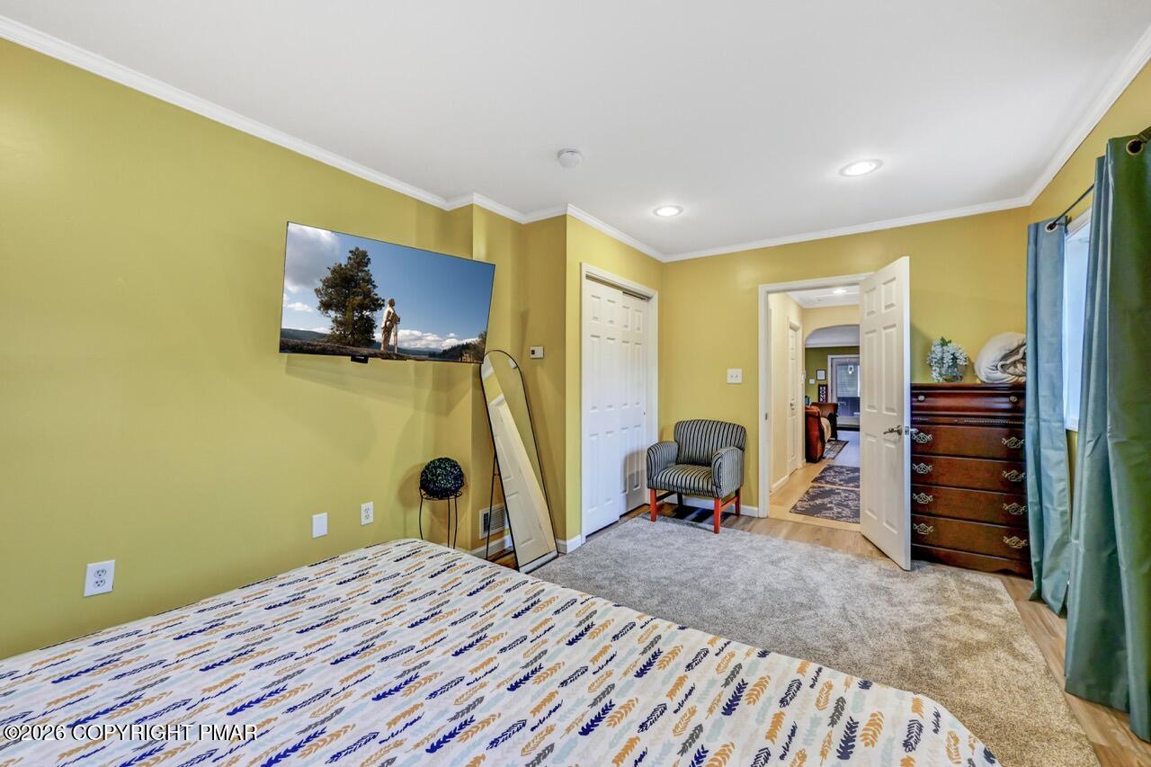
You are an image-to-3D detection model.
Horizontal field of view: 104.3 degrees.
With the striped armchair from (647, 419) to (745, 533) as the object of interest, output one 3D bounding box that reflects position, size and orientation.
[{"bbox_3d":[1.076,0.773,4.003,0.680,0.855,0.690,0,0,35],"label":"striped armchair"}]

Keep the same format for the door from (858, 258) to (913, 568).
[{"bbox_3d":[2.228,0.188,3.236,0.038,2.010,0.765,0,0,15],"label":"door"}]

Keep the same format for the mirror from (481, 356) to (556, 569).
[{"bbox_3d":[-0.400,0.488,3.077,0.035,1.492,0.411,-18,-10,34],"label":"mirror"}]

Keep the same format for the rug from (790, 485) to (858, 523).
[{"bbox_3d":[2.641,1.194,4.528,0.630,0.010,1.390,0,0,35],"label":"rug"}]

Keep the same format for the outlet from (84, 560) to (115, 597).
[{"bbox_3d":[-1.881,0.773,1.771,0.008,0.122,0.076,0,0,35],"label":"outlet"}]

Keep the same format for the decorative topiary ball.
[{"bbox_3d":[-0.865,0.612,2.900,0.280,0.275,0.280,0,0,0],"label":"decorative topiary ball"}]

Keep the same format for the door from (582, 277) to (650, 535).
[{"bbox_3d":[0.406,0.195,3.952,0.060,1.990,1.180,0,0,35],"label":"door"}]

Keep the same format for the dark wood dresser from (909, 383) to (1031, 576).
[{"bbox_3d":[2.656,0.608,3.079,0.670,1.196,0.422,0,0,35],"label":"dark wood dresser"}]

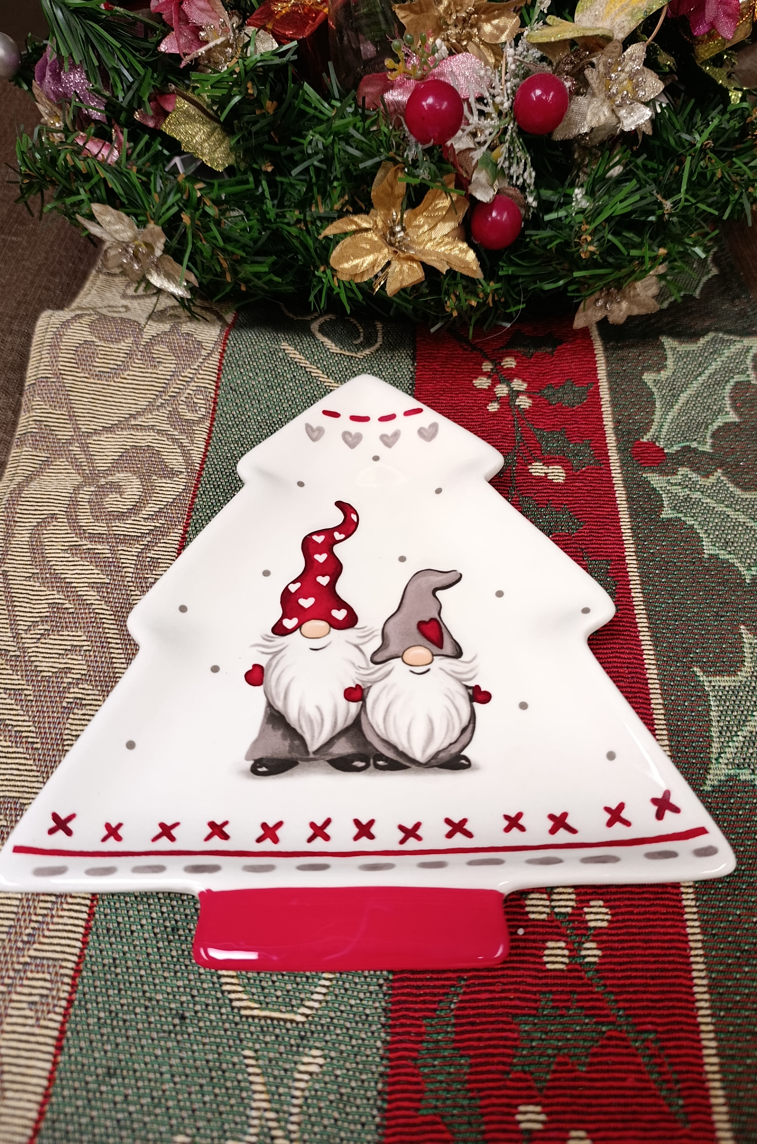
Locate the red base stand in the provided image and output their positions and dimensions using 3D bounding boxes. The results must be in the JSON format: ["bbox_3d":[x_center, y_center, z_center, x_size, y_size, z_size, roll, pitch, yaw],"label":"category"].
[{"bbox_3d":[-0.007,0.100,0.211,0.085,0.011,0.021,-1,56,1],"label":"red base stand"}]

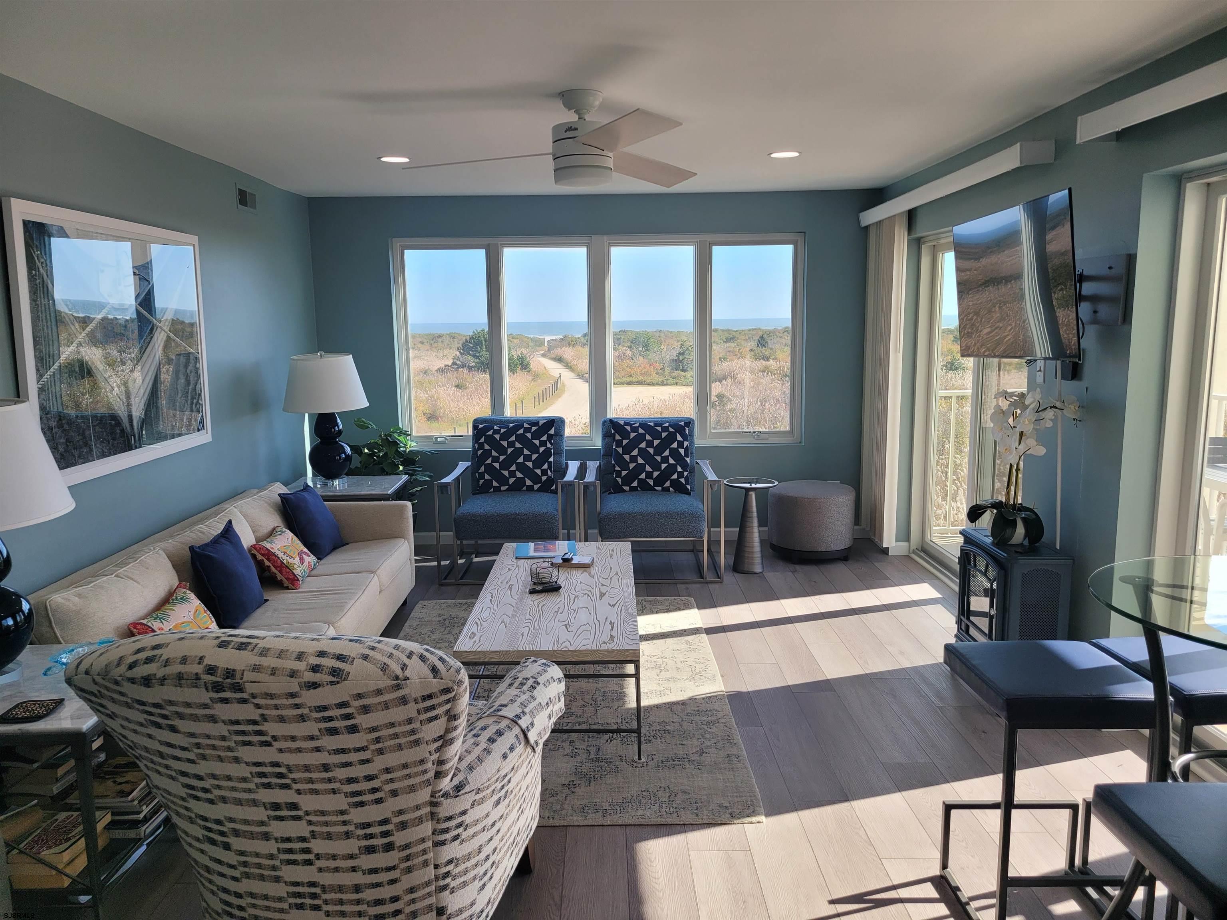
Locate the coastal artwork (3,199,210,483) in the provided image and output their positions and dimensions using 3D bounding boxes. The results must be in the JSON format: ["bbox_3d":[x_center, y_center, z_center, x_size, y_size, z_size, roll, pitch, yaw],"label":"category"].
[{"bbox_3d":[-1.962,-0.464,3.726,0.040,0.982,1.392,-1,9,0],"label":"coastal artwork"}]

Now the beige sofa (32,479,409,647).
[{"bbox_3d":[-1.518,0.607,3.950,0.849,0.721,2.359,-1,9,0],"label":"beige sofa"}]

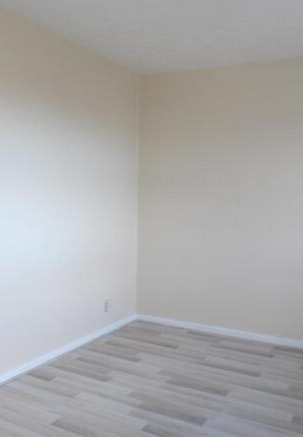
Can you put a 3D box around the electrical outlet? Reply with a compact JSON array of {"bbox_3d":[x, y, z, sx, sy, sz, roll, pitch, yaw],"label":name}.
[{"bbox_3d":[-0.360,0.754,3.508,0.030,0.105,0.105,3,4,28],"label":"electrical outlet"}]

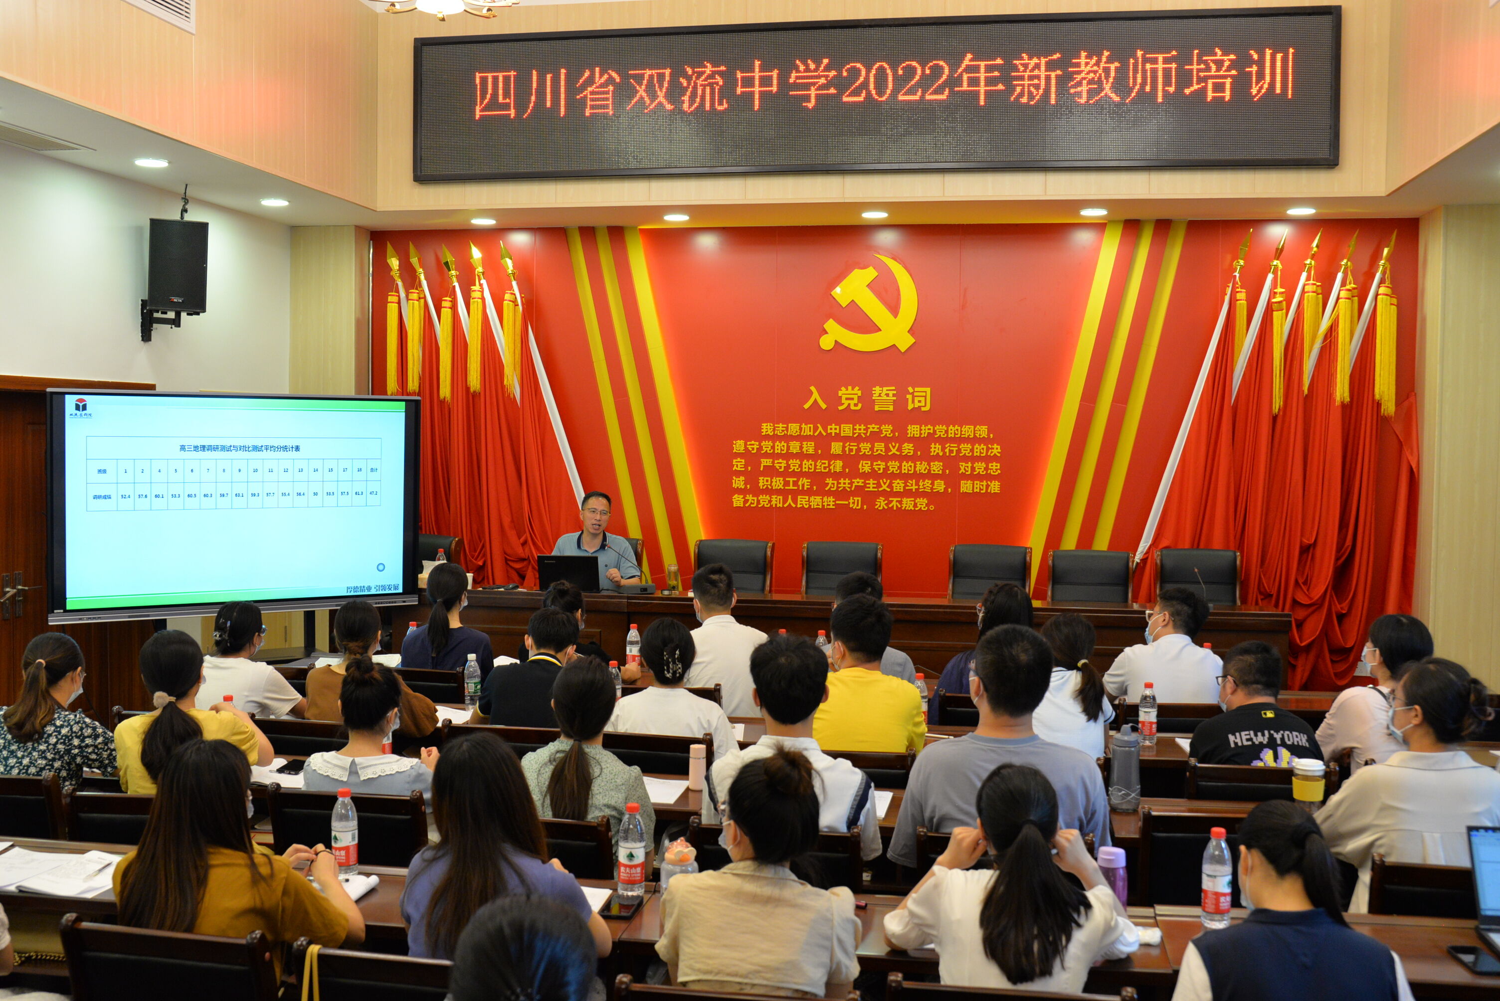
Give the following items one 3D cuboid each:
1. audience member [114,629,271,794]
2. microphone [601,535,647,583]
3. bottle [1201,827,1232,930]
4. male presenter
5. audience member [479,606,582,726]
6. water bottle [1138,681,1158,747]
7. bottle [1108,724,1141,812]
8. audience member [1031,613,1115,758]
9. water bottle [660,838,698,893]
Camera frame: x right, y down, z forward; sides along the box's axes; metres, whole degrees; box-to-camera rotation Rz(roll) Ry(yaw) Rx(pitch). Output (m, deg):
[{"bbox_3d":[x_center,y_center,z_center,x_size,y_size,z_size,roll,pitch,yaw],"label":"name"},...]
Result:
[{"bbox_3d":[-1.574,1.027,4.383,0.470,1.312,0.750,1,3,9],"label":"audience member"},{"bbox_3d":[-0.741,0.370,8.657,0.310,0.290,0.100,3,3,40],"label":"microphone"},{"bbox_3d":[1.116,0.900,3.486,0.065,0.232,0.065,1,3,9],"label":"bottle"},{"bbox_3d":[-0.913,0.586,8.364,0.520,1.264,0.750,1,3,5],"label":"male presenter"},{"bbox_3d":[-0.702,1.009,5.302,0.490,1.286,0.750,1,3,4],"label":"audience member"},{"bbox_3d":[1.506,0.807,5.511,0.065,0.232,0.065,1,3,9],"label":"water bottle"},{"bbox_3d":[1.176,0.838,4.575,0.090,0.260,0.090,1,3,9],"label":"bottle"},{"bbox_3d":[1.032,1.017,4.946,0.430,1.290,0.740,1,3,7],"label":"audience member"},{"bbox_3d":[-0.172,0.917,3.602,0.091,0.172,0.091,0,3,0],"label":"water bottle"}]

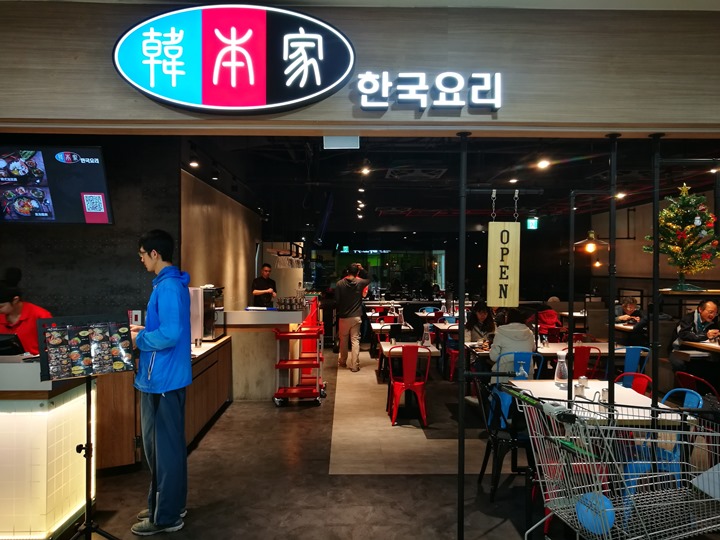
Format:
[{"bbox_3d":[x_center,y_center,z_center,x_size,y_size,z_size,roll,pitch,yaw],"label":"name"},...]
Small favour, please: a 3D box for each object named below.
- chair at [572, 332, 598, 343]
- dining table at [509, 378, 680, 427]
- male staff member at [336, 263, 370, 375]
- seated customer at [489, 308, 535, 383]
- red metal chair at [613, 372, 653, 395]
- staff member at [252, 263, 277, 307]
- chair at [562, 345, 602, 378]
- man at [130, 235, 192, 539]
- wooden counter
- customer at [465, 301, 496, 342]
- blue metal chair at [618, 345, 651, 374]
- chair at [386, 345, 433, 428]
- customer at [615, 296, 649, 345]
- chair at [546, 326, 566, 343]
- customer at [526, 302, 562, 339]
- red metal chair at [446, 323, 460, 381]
[{"bbox_3d":[2.745,1.207,6.786,0.440,0.840,0.480,0,0,-1],"label":"chair"},{"bbox_3d":[1.540,1.224,3.750,0.770,0.740,1.110,0,0,-1],"label":"dining table"},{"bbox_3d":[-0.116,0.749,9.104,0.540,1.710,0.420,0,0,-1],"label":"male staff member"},{"bbox_3d":[1.410,0.967,5.430,0.490,1.230,0.750,0,0,-6],"label":"seated customer"},{"bbox_3d":[1.785,1.172,4.060,0.500,0.840,0.440,0,0,-9],"label":"red metal chair"},{"bbox_3d":[-1.540,0.707,9.050,0.520,1.700,0.400,0,1,-37],"label":"staff member"},{"bbox_3d":[2.125,1.161,5.620,0.440,0.840,0.500,0,0,-1],"label":"chair"},{"bbox_3d":[-1.215,0.671,3.480,0.400,1.810,0.510,0,0,-16],"label":"man"},{"bbox_3d":[-1.845,1.205,5.612,0.640,0.820,2.450,0,0,-1],"label":"wooden counter"},{"bbox_3d":[1.504,1.001,6.925,0.500,1.240,0.700,0,0,-1],"label":"customer"},{"bbox_3d":[2.815,1.211,6.146,0.440,0.840,0.480,0,0,-1],"label":"blue metal chair"},{"bbox_3d":[0.515,1.202,6.096,0.440,0.840,0.480,0,0,-1],"label":"chair"},{"bbox_3d":[3.900,0.973,8.150,0.520,1.180,0.720,0,0,10],"label":"customer"},{"bbox_3d":[2.605,1.201,7.896,0.440,0.840,0.480,0,0,-1],"label":"chair"},{"bbox_3d":[2.540,0.991,7.700,0.500,1.150,0.720,0,0,-18],"label":"customer"},{"bbox_3d":[1.471,1.194,8.366,0.440,0.840,0.480,0,0,-1],"label":"red metal chair"}]

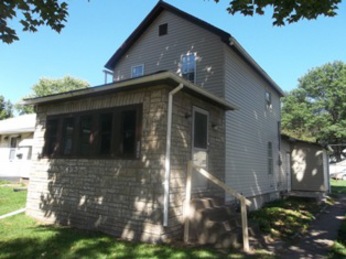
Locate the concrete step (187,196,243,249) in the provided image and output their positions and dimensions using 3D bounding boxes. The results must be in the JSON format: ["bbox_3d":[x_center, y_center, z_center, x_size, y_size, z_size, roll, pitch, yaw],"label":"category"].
[{"bbox_3d":[1.097,2.032,6.185,1.320,0.810,0.950,-3,-9,33],"label":"concrete step"}]

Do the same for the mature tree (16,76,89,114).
[{"bbox_3d":[-13.723,-0.687,31.276,9.200,11.300,9.200,-3,-9,33],"label":"mature tree"}]

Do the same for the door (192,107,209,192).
[{"bbox_3d":[0.716,0.510,6.969,0.080,2.070,0.910,-3,-9,33],"label":"door"}]

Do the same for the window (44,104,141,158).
[{"bbox_3d":[-2.209,0.167,7.053,3.720,1.250,0.130,-3,-9,33],"label":"window"}]

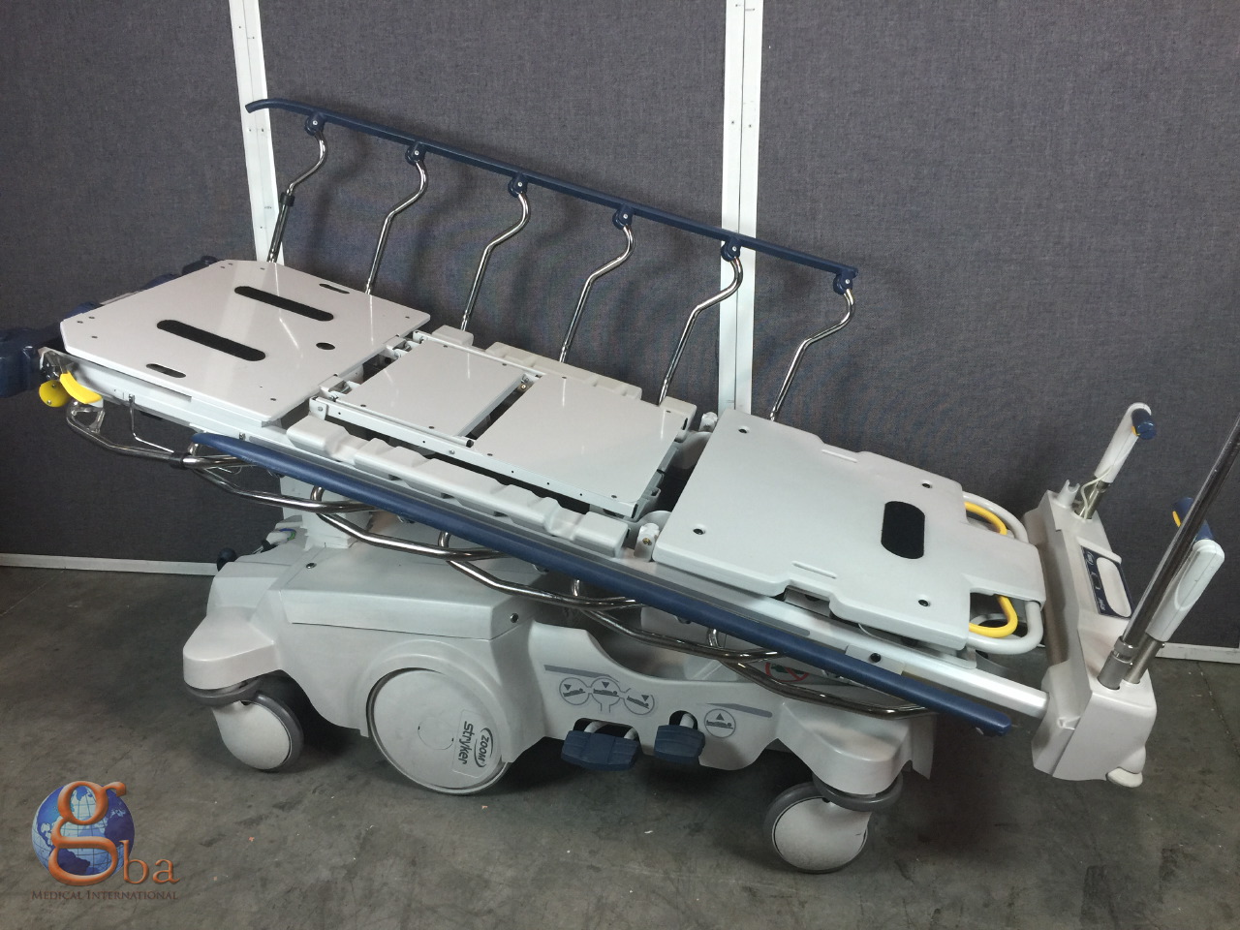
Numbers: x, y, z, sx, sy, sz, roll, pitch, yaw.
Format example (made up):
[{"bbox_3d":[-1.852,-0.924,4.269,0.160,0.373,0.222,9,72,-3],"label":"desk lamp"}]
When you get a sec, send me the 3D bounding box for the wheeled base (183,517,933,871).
[{"bbox_3d":[-0.126,0.404,2.307,1.560,0.480,0.710,5,25,15],"label":"wheeled base"}]

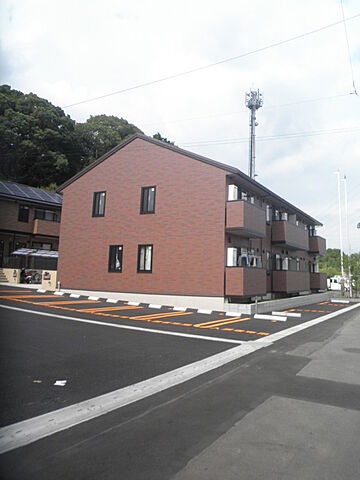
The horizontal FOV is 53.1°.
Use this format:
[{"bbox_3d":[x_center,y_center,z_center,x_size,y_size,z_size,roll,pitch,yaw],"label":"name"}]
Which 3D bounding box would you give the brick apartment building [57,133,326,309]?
[{"bbox_3d":[2.656,-0.219,26.134,11.623,8.539,18.992,-2,-7,32],"label":"brick apartment building"}]

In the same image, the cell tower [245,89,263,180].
[{"bbox_3d":[14.631,-11.098,71.776,3.580,40.000,3.580,-2,-7,32],"label":"cell tower"}]

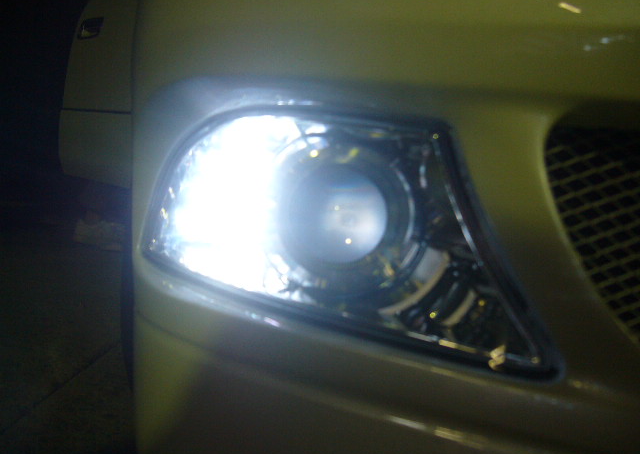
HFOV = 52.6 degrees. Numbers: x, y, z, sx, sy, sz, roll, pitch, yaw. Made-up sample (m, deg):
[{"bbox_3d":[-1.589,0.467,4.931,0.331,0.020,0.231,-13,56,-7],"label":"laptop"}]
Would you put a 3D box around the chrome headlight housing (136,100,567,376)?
[{"bbox_3d":[0.028,0.010,0.560,0.330,0.205,0.170,1,10,-4],"label":"chrome headlight housing"}]

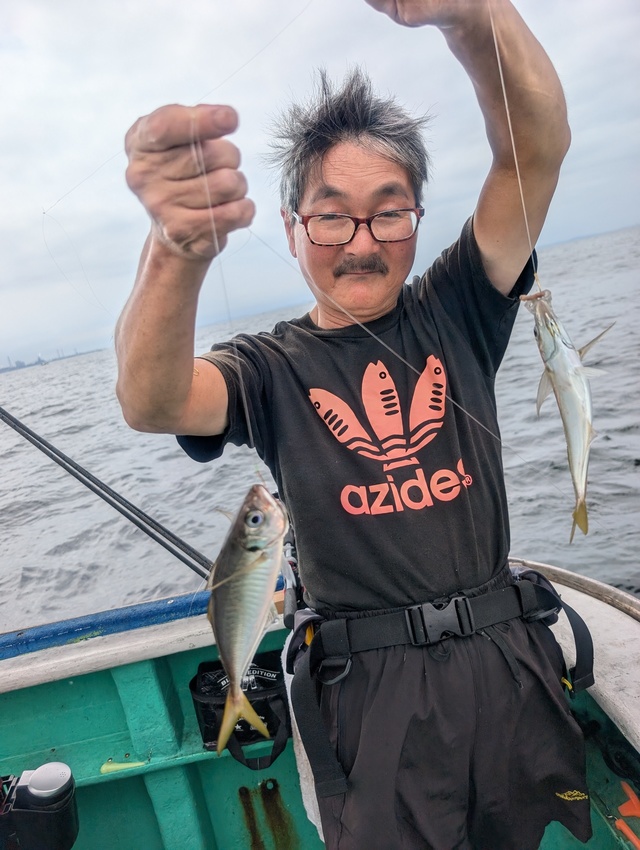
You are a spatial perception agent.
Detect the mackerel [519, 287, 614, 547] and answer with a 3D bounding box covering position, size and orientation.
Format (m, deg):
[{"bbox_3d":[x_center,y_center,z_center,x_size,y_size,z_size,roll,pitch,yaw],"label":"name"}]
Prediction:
[{"bbox_3d":[0.213,-0.006,0.505,0.064,0.217,0.053,-13,10,0],"label":"mackerel"}]

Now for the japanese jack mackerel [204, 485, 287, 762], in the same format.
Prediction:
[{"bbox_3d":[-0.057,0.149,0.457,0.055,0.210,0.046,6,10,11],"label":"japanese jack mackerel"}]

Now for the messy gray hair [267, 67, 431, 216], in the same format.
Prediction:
[{"bbox_3d":[0.035,-0.335,0.705,0.190,0.175,0.185,-8,20,-5],"label":"messy gray hair"}]

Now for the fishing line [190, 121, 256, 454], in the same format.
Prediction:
[{"bbox_3d":[-0.067,-0.092,0.419,0.012,0.233,0.012,-9,9,2],"label":"fishing line"}]

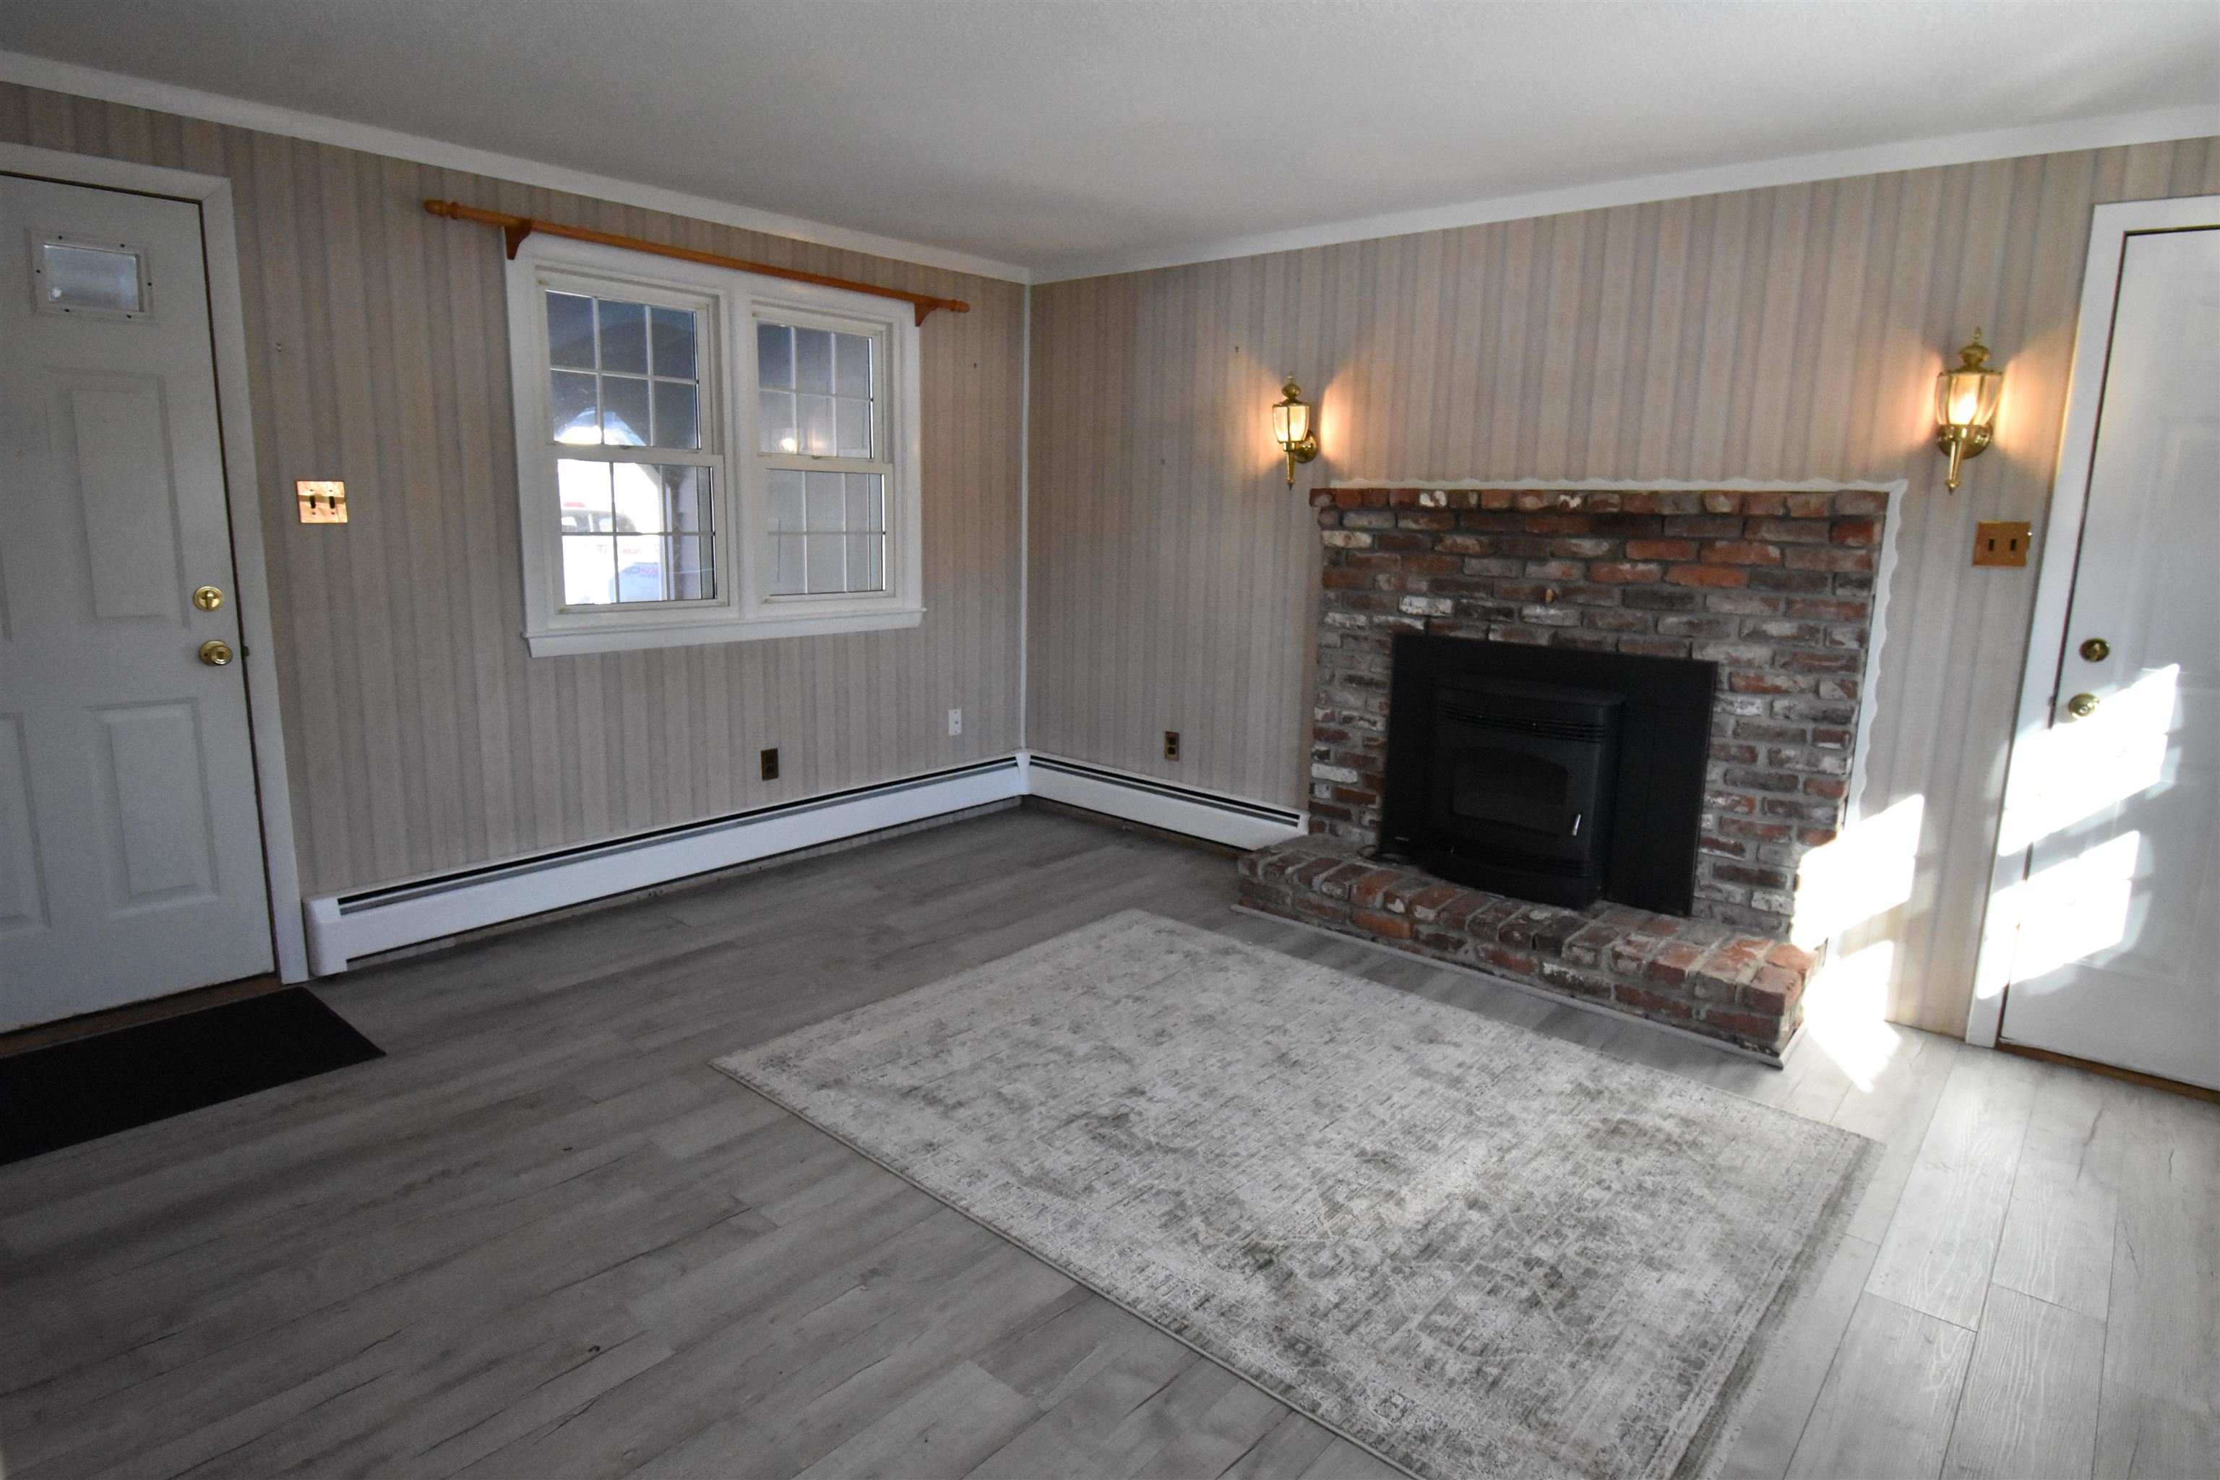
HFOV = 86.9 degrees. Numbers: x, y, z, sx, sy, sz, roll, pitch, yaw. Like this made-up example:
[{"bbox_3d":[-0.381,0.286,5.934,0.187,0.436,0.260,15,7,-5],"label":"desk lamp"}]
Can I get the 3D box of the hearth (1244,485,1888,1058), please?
[{"bbox_3d":[1.245,-0.037,3.595,1.730,1.437,0.550,11,14,39],"label":"hearth"}]

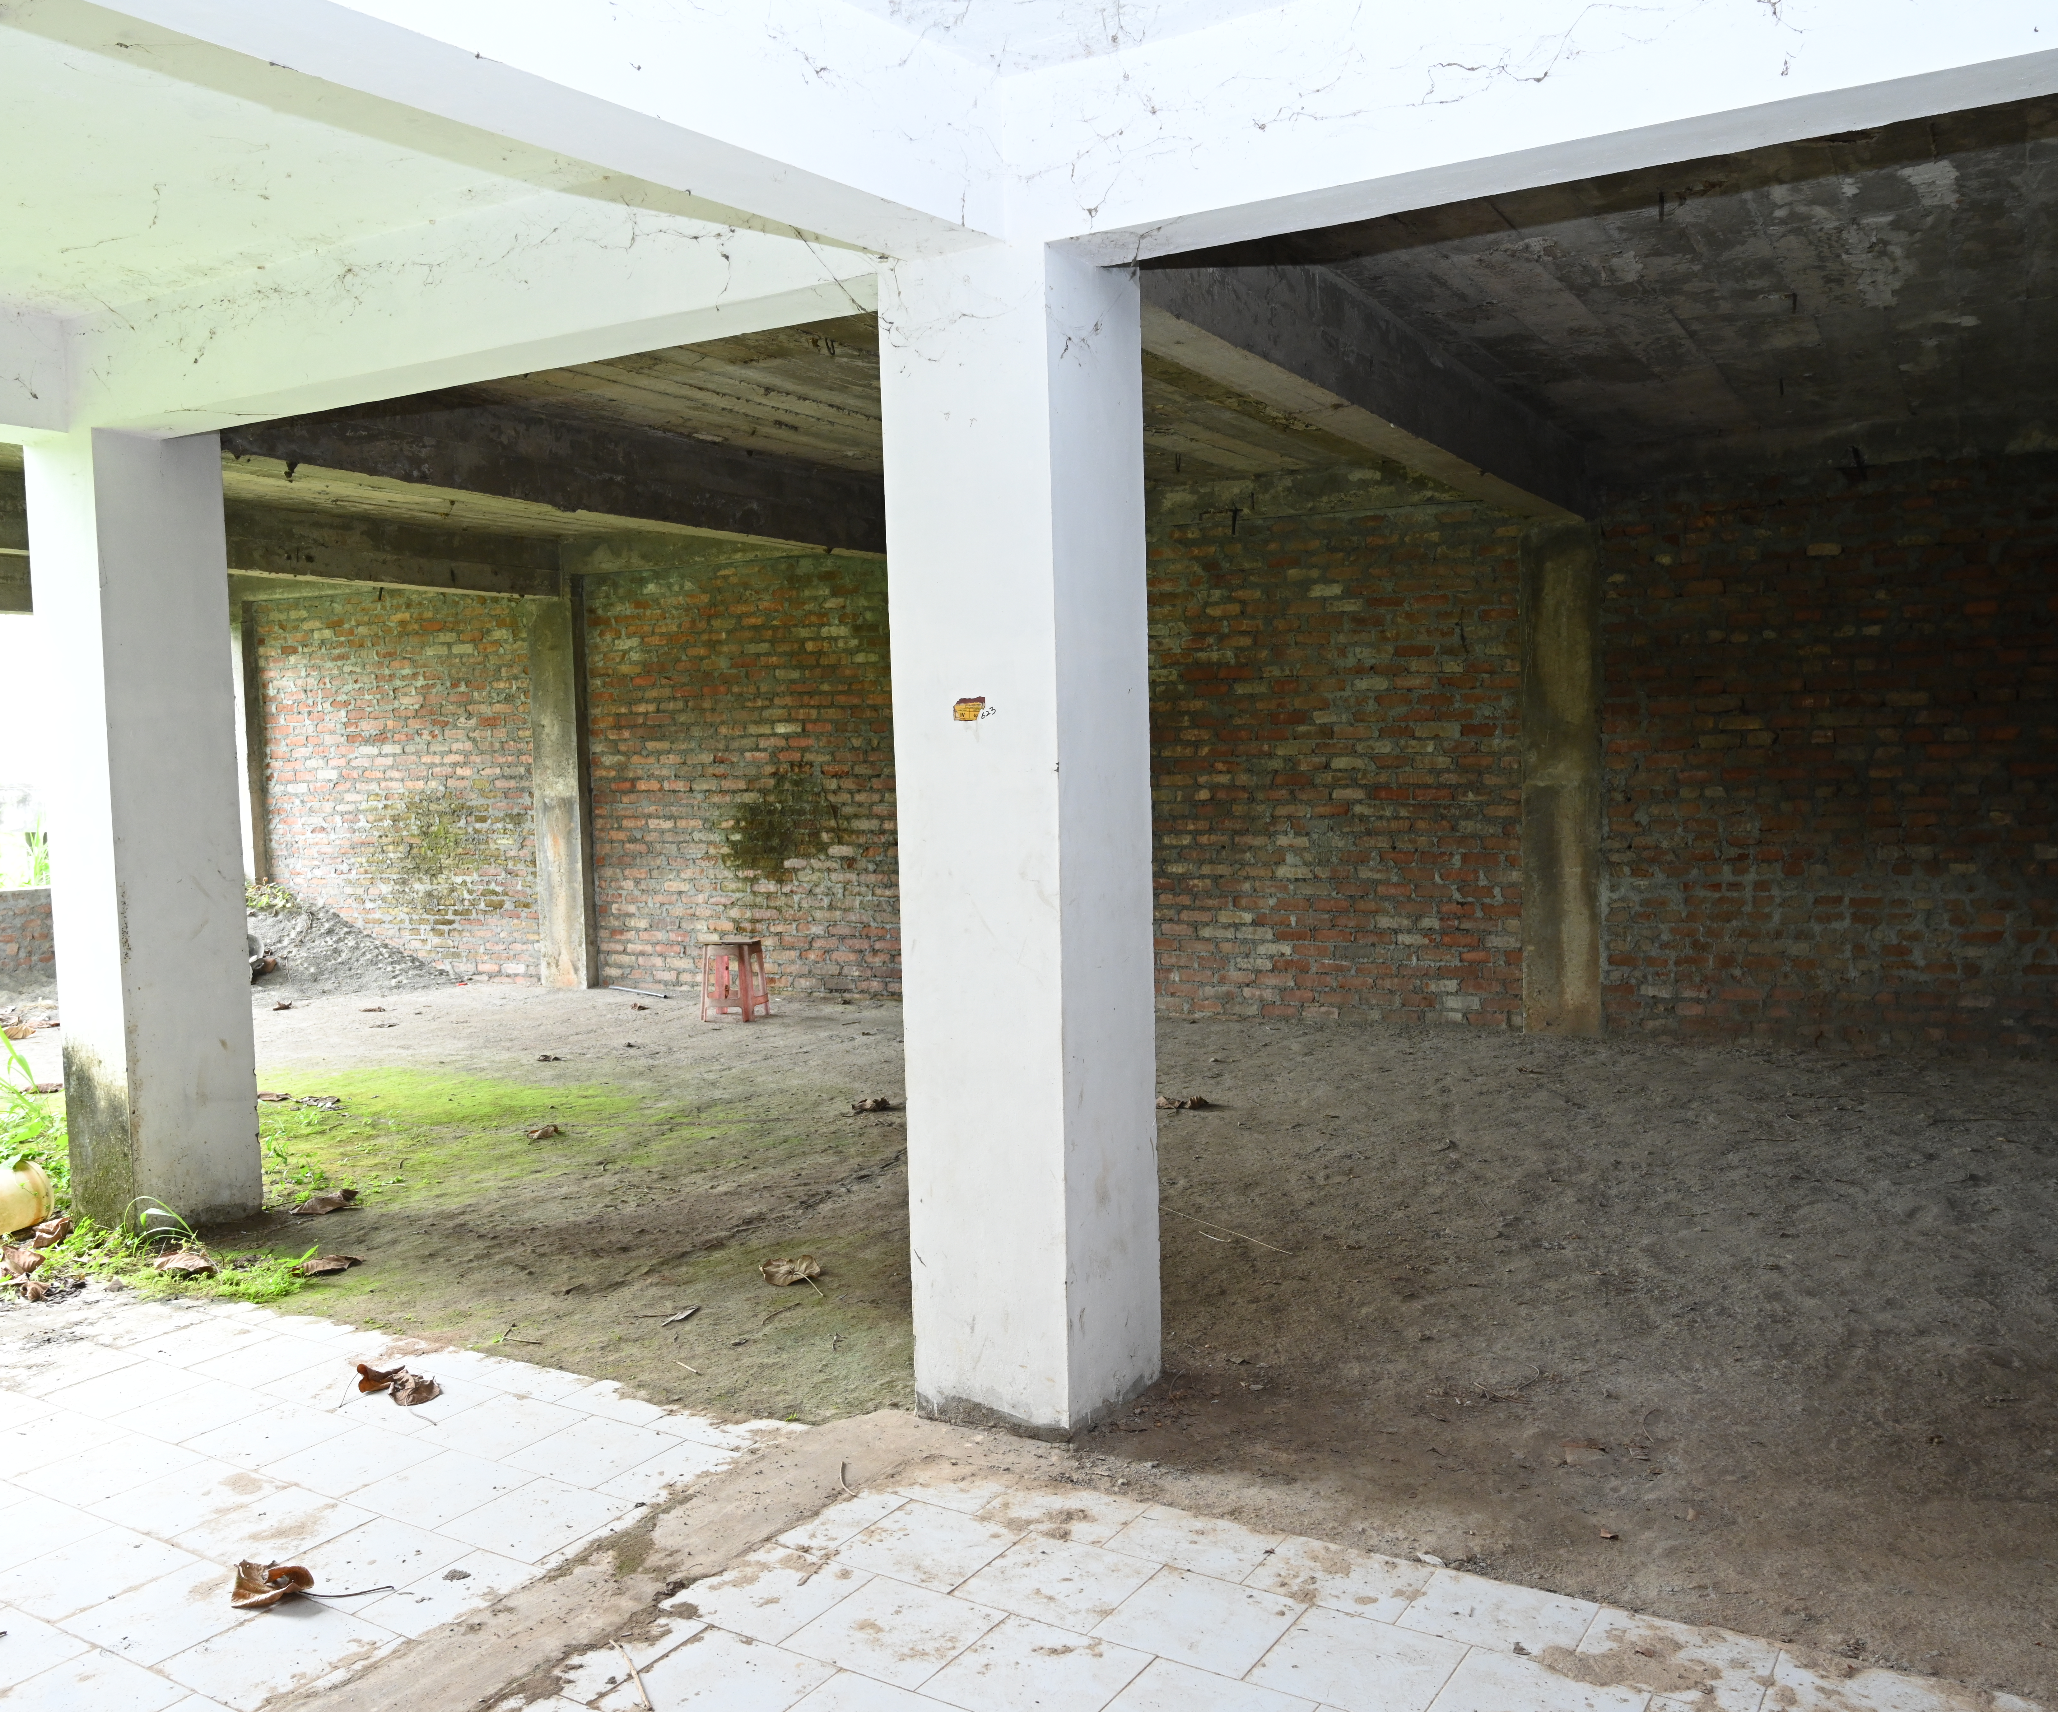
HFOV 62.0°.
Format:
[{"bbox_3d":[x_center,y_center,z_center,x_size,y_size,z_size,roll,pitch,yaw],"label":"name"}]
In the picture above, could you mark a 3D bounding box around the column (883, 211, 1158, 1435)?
[{"bbox_3d":[-0.003,-0.017,4.065,0.422,2.643,0.470,1,4,30],"label":"column"}]

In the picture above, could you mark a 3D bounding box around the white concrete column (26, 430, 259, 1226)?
[{"bbox_3d":[-2.981,-0.066,5.774,0.364,2.674,0.457,1,4,30],"label":"white concrete column"}]

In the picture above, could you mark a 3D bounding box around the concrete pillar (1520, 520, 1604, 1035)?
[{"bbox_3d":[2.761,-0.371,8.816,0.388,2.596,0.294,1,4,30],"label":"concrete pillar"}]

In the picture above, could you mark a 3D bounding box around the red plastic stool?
[{"bbox_3d":[-1.767,0.739,10.262,0.302,0.468,0.302,0,4,19],"label":"red plastic stool"}]

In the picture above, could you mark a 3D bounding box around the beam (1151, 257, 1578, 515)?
[{"bbox_3d":[1.419,-1.679,6.328,0.220,0.380,5.084,1,4,30],"label":"beam"}]

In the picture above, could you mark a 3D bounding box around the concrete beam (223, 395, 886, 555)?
[{"bbox_3d":[-1.583,-1.741,8.004,0.225,0.411,5.022,1,4,30],"label":"concrete beam"}]

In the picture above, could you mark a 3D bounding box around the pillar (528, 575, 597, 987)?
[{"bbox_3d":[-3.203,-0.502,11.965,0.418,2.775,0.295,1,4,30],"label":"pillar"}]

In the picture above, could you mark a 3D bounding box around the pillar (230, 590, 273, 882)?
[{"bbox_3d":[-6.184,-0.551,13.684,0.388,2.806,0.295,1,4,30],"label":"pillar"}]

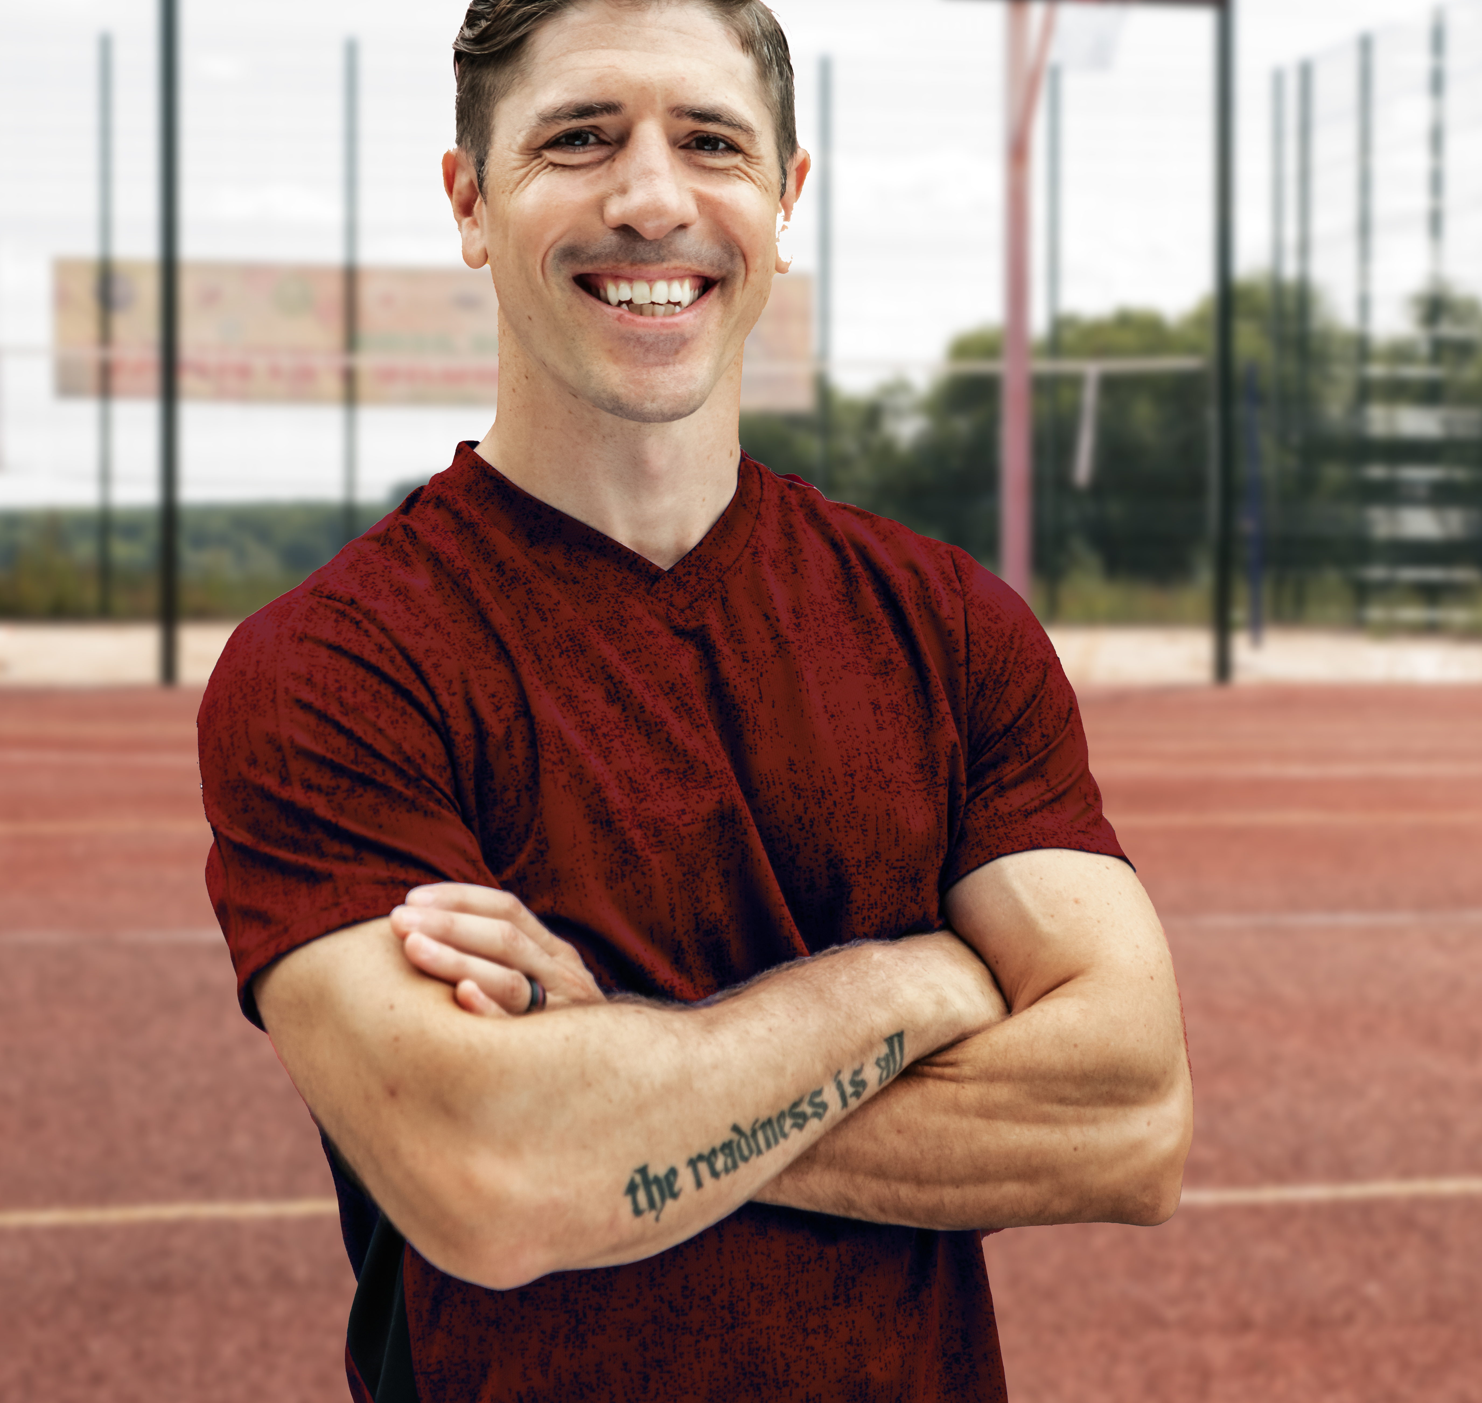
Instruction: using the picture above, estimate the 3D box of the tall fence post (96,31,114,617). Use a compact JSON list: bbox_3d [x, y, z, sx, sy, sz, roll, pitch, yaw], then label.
[{"bbox_3d":[-4.443,-2.633,30.200,0.085,4.100,0.085,0,3,-10],"label":"tall fence post"}]

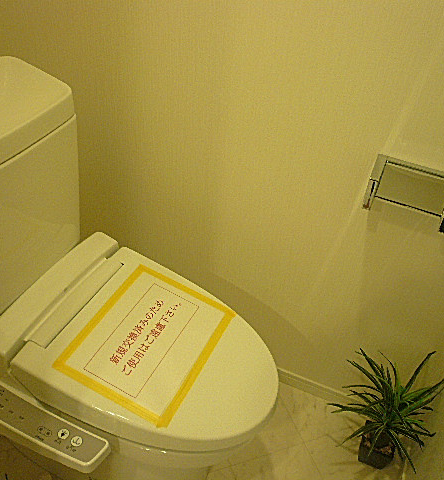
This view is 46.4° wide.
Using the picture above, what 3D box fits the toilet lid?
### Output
[{"bbox_3d":[-0.104,0.221,1.018,0.448,0.075,0.380,22,41,13],"label":"toilet lid"}]

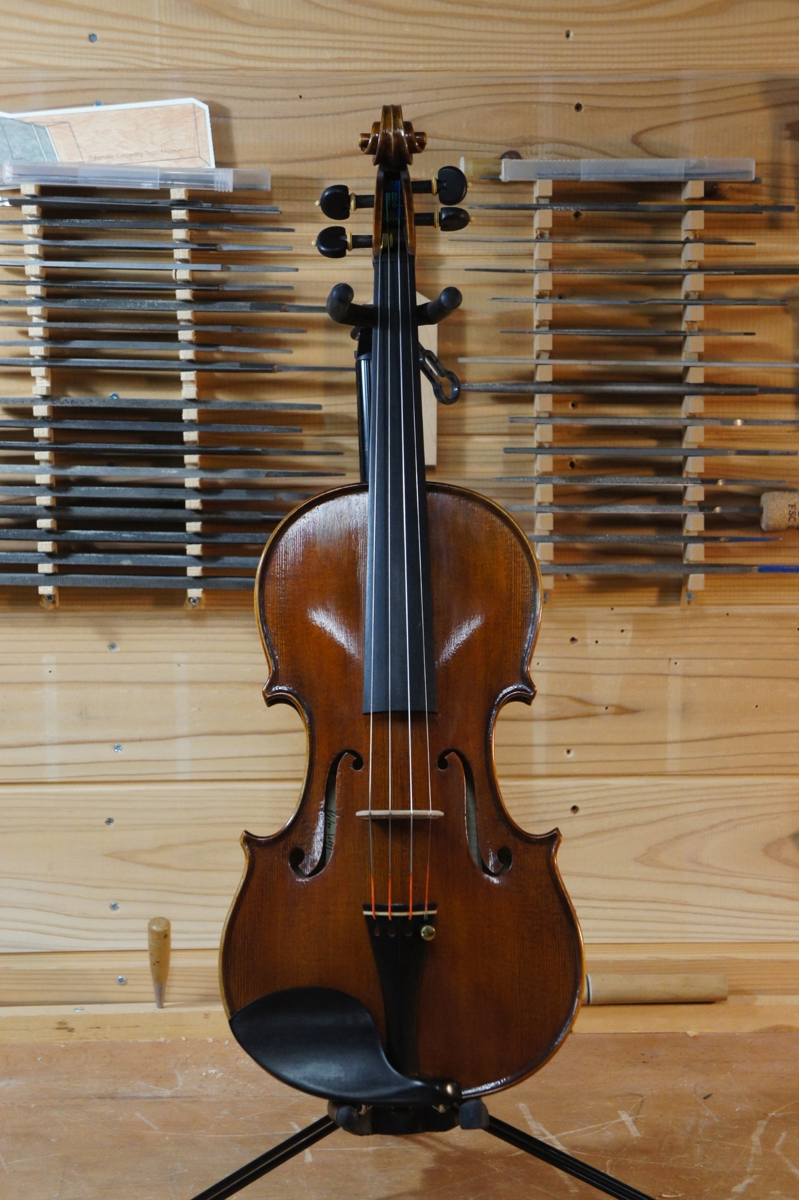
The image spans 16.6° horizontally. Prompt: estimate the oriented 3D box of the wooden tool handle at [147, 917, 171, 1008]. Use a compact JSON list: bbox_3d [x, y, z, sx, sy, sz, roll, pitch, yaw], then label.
[{"bbox_3d":[-0.163,0.248,1.864,0.015,0.063,0.015,0,11,0],"label":"wooden tool handle"}]

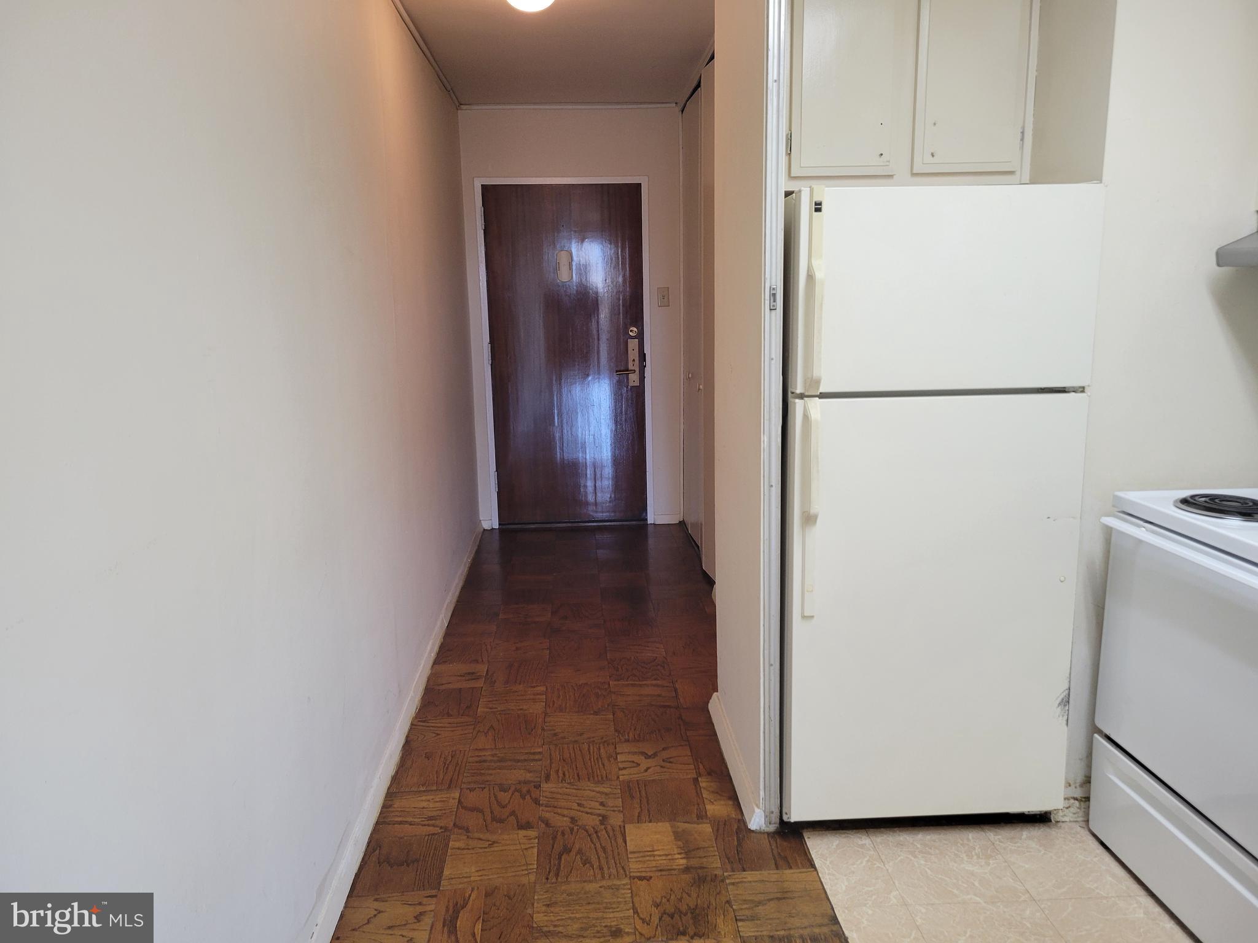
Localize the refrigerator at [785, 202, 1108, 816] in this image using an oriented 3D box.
[{"bbox_3d":[0.743,0.093,2.643,0.719,1.665,0.740,-2,11,-3],"label":"refrigerator"}]

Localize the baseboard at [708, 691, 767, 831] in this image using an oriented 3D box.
[{"bbox_3d":[0.319,0.866,2.911,0.037,0.060,0.755,-2,11,-3],"label":"baseboard"}]

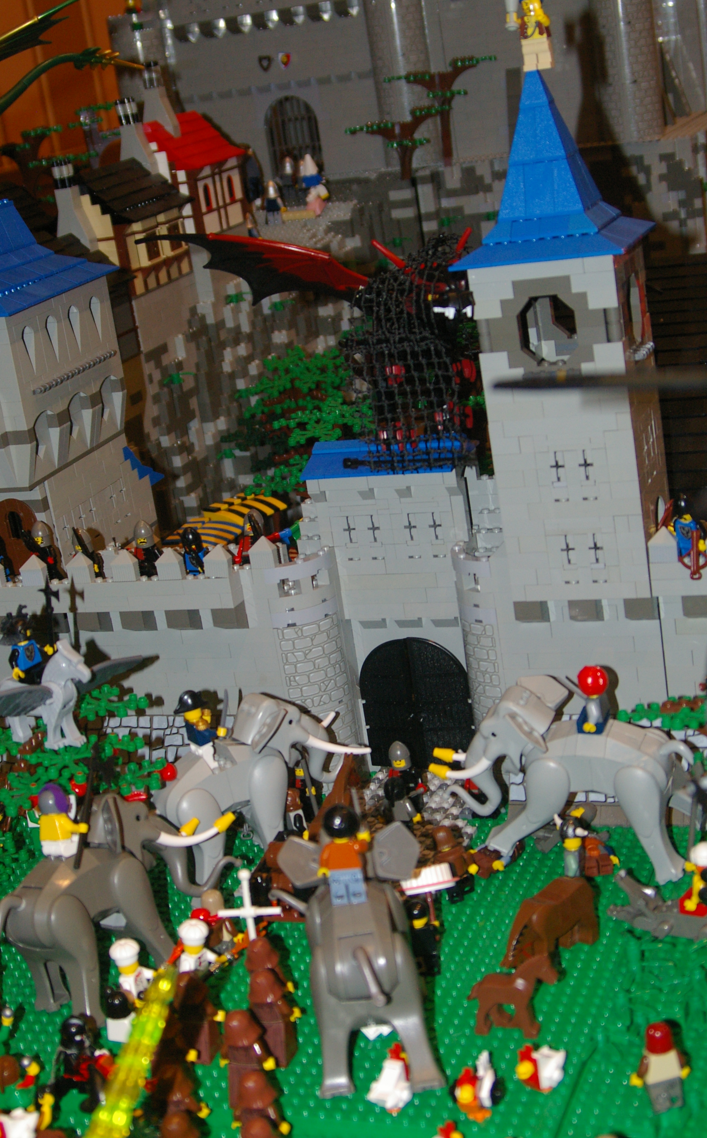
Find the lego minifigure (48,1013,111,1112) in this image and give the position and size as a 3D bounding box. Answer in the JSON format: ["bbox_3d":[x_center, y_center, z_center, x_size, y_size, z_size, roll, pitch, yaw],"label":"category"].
[{"bbox_3d":[-0.129,0.232,0.842,0.024,0.048,0.032,2,21,30],"label":"lego minifigure"}]

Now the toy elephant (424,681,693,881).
[{"bbox_3d":[0.116,0.113,1.003,0.148,0.103,0.068,-2,19,21],"label":"toy elephant"}]

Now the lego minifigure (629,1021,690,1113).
[{"bbox_3d":[0.133,0.215,0.778,0.026,0.043,0.012,-11,18,-8],"label":"lego minifigure"}]

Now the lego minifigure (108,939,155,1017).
[{"bbox_3d":[-0.109,0.209,0.905,0.019,0.048,0.026,9,25,44],"label":"lego minifigure"}]

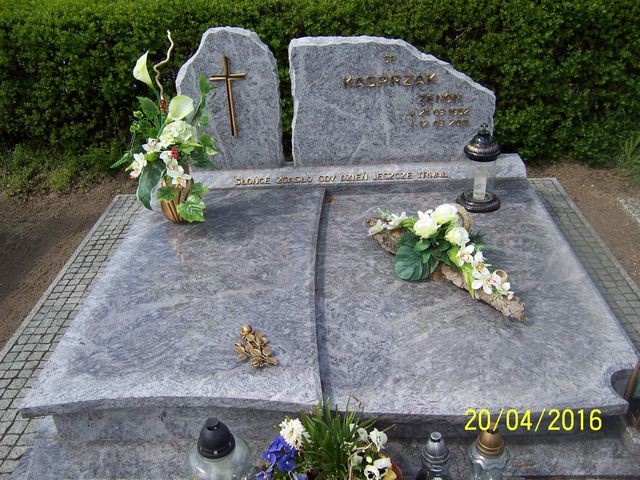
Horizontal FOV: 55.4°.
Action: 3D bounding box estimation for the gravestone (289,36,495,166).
[{"bbox_3d":[0.338,-0.654,2.869,0.950,0.584,0.101,-2,30,4],"label":"gravestone"}]

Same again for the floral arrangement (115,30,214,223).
[{"bbox_3d":[-0.671,-0.450,2.550,0.461,0.799,0.332,-2,30,4],"label":"floral arrangement"}]

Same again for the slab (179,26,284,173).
[{"bbox_3d":[-0.433,-0.663,2.901,0.474,0.667,0.101,-2,30,4],"label":"slab"}]

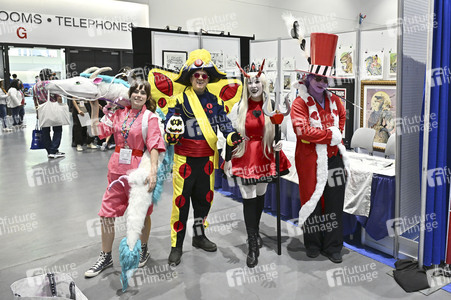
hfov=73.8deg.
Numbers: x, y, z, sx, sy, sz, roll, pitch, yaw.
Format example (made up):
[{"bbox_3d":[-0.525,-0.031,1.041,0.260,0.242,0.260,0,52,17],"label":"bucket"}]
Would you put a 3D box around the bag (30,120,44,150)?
[{"bbox_3d":[-3.650,-0.295,5.880,0.260,0.560,0.100,-3,9,-18],"label":"bag"}]

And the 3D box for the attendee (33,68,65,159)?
[{"bbox_3d":[-3.531,-0.709,6.000,0.570,1.750,0.430,7,12,37],"label":"attendee"}]

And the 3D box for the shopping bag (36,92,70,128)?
[{"bbox_3d":[-3.270,-0.775,5.750,0.540,0.670,0.160,-4,10,-22],"label":"shopping bag"}]

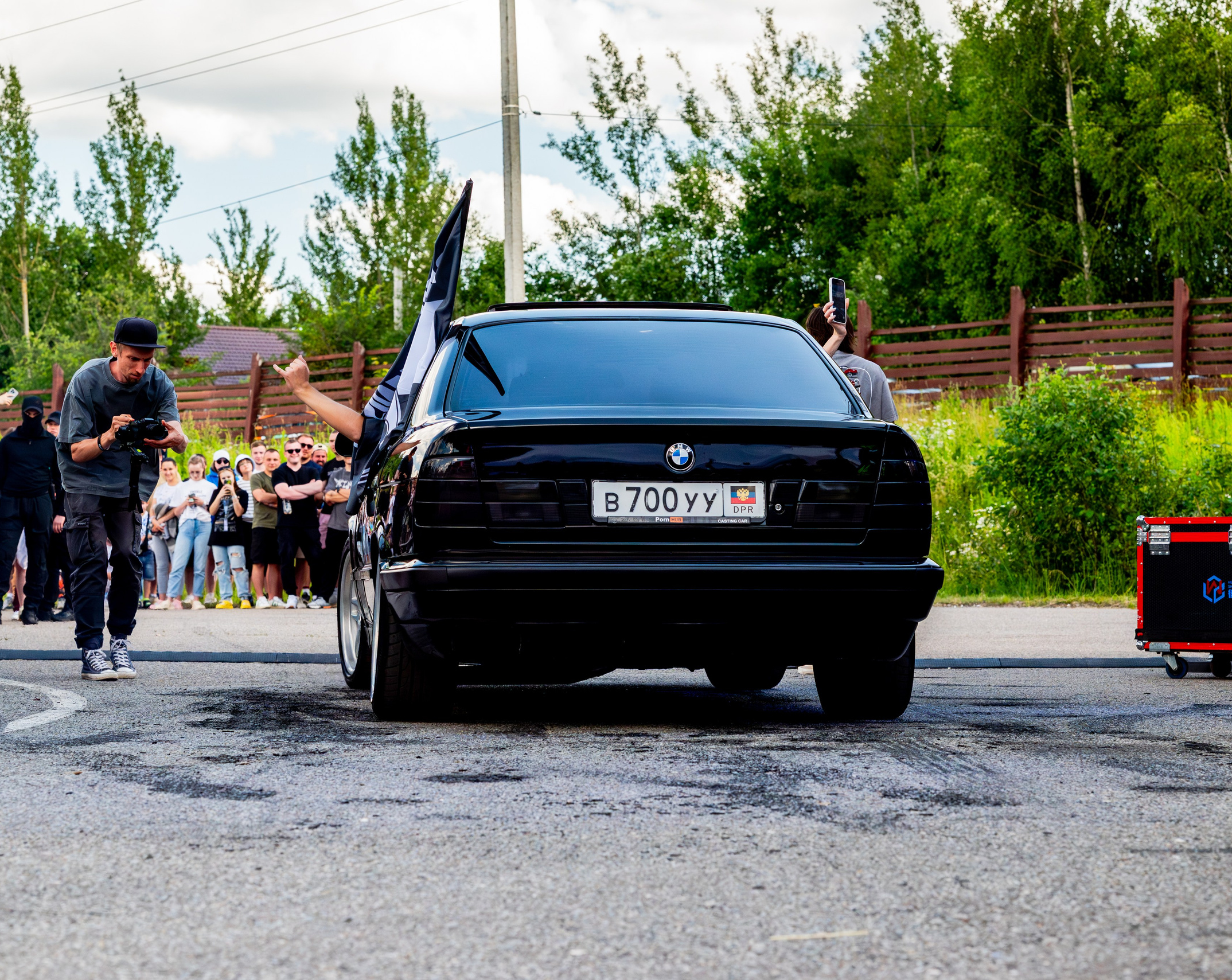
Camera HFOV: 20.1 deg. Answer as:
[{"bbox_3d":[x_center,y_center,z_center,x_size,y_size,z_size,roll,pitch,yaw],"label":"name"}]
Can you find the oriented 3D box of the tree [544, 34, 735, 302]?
[{"bbox_3d":[0.424,-4.470,61.000,3.400,7.200,3.200,0,-1,0],"label":"tree"}]

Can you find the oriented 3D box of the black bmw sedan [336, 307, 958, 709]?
[{"bbox_3d":[-0.039,0.069,12.744,1.780,1.430,4.700,0,-1,-6],"label":"black bmw sedan"}]

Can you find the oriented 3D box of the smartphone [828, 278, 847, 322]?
[{"bbox_3d":[0.789,-0.678,12.350,0.011,0.158,0.077,-9,-11,42],"label":"smartphone"}]

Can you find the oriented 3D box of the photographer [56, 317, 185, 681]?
[{"bbox_3d":[-2.159,0.033,15.165,0.540,1.590,0.550,1,-1,-30],"label":"photographer"}]

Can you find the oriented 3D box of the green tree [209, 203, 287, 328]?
[{"bbox_3d":[-9.013,-4.260,85.000,2.000,5.600,2.000,0,-1,0],"label":"green tree"}]

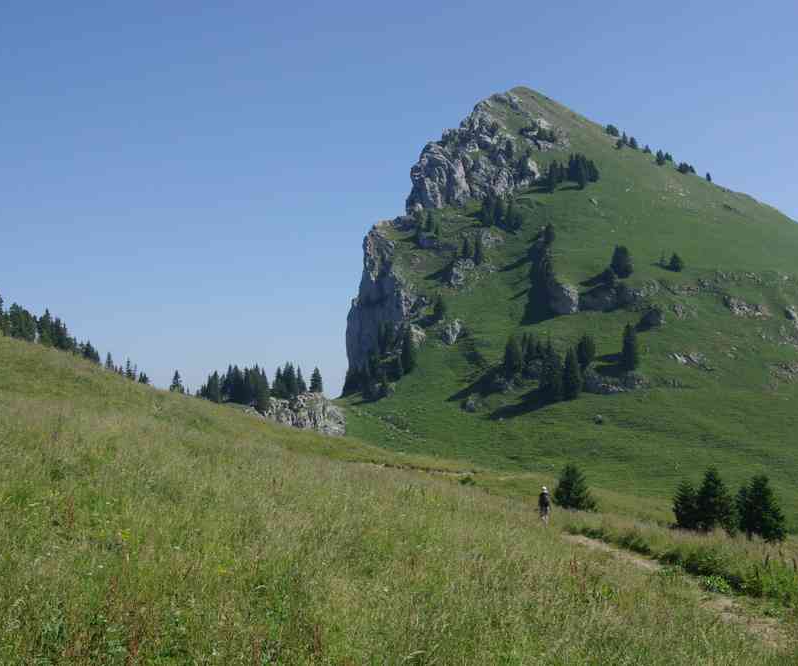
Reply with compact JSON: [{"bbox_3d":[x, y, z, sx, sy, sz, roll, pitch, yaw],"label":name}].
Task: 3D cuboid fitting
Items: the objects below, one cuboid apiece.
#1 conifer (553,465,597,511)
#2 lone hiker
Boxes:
[{"bbox_3d":[9.403,8.331,73.000,2.400,2.700,2.400,0,-2,0],"label":"conifer"},{"bbox_3d":[6.247,7.492,58.500,0.550,1.750,0.480,0,-2,-3],"label":"lone hiker"}]

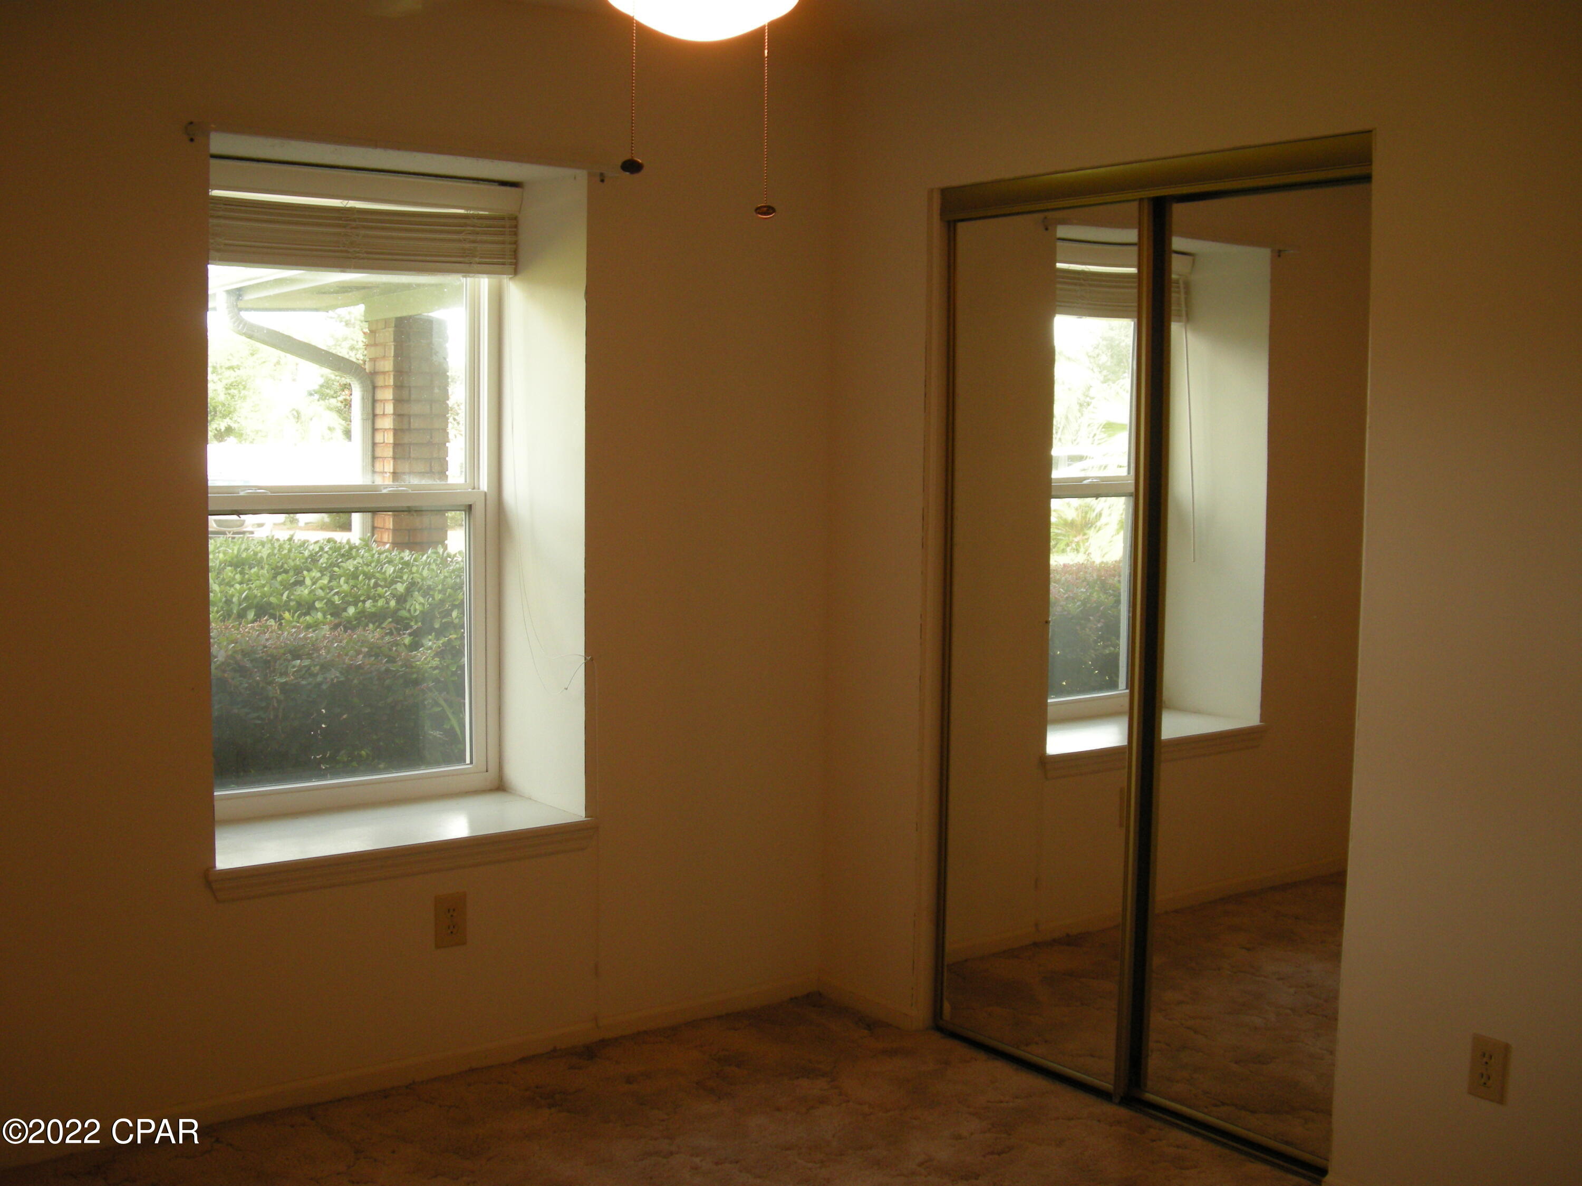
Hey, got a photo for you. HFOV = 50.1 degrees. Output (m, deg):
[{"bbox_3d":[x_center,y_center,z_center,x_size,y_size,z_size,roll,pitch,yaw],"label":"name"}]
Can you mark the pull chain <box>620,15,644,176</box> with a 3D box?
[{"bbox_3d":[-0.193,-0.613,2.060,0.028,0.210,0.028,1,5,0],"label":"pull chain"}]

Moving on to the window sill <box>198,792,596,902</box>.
[{"bbox_3d":[-0.954,0.568,3.866,0.945,0.075,0.456,-3,7,-37],"label":"window sill"}]

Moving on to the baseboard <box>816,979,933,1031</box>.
[{"bbox_3d":[0.201,1.034,4.287,0.014,0.052,0.430,-3,7,-37],"label":"baseboard"}]

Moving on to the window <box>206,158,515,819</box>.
[{"bbox_3d":[-1.093,-0.232,4.004,0.890,1.510,0.100,-3,7,-37],"label":"window"}]

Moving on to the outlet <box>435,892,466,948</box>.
[{"bbox_3d":[-0.758,0.733,3.780,0.077,0.122,0.009,-3,7,-37],"label":"outlet"}]

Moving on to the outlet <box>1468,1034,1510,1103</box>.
[{"bbox_3d":[1.194,0.816,2.894,0.010,0.115,0.071,-3,7,-37],"label":"outlet"}]

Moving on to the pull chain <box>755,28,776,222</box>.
[{"bbox_3d":[-0.034,-0.638,2.270,0.028,0.275,0.028,1,5,0],"label":"pull chain"}]

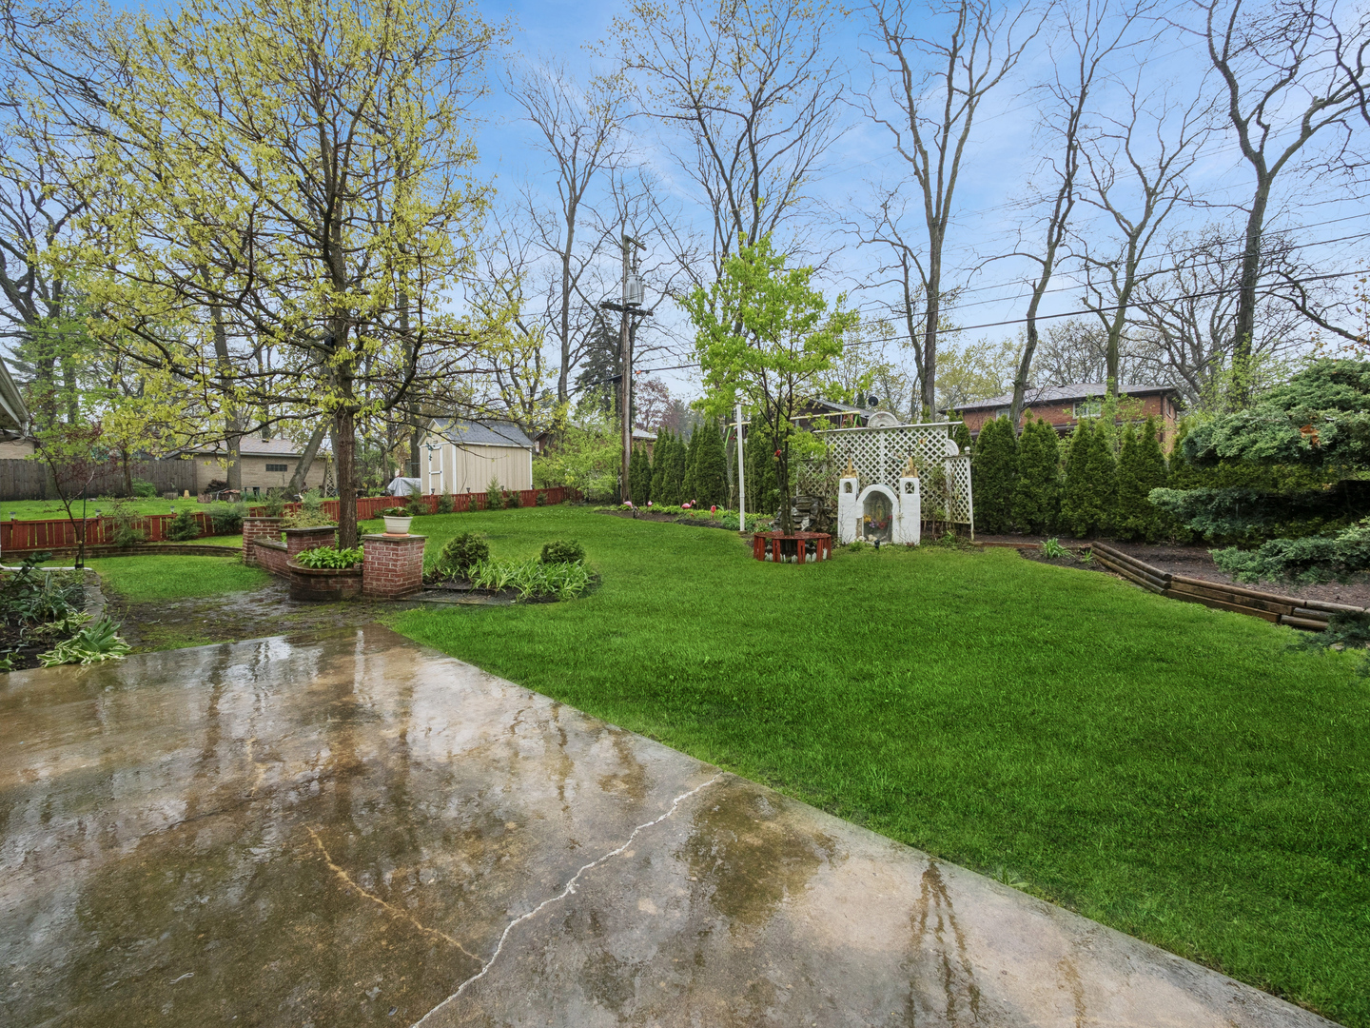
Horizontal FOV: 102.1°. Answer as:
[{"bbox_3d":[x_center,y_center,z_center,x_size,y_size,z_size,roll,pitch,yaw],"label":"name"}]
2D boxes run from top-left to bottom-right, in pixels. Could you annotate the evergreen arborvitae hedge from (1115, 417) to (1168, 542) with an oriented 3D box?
[{"bbox_3d":[8.897,-0.678,10.800,1.040,2.420,1.040,0,0,40],"label":"evergreen arborvitae hedge"}]

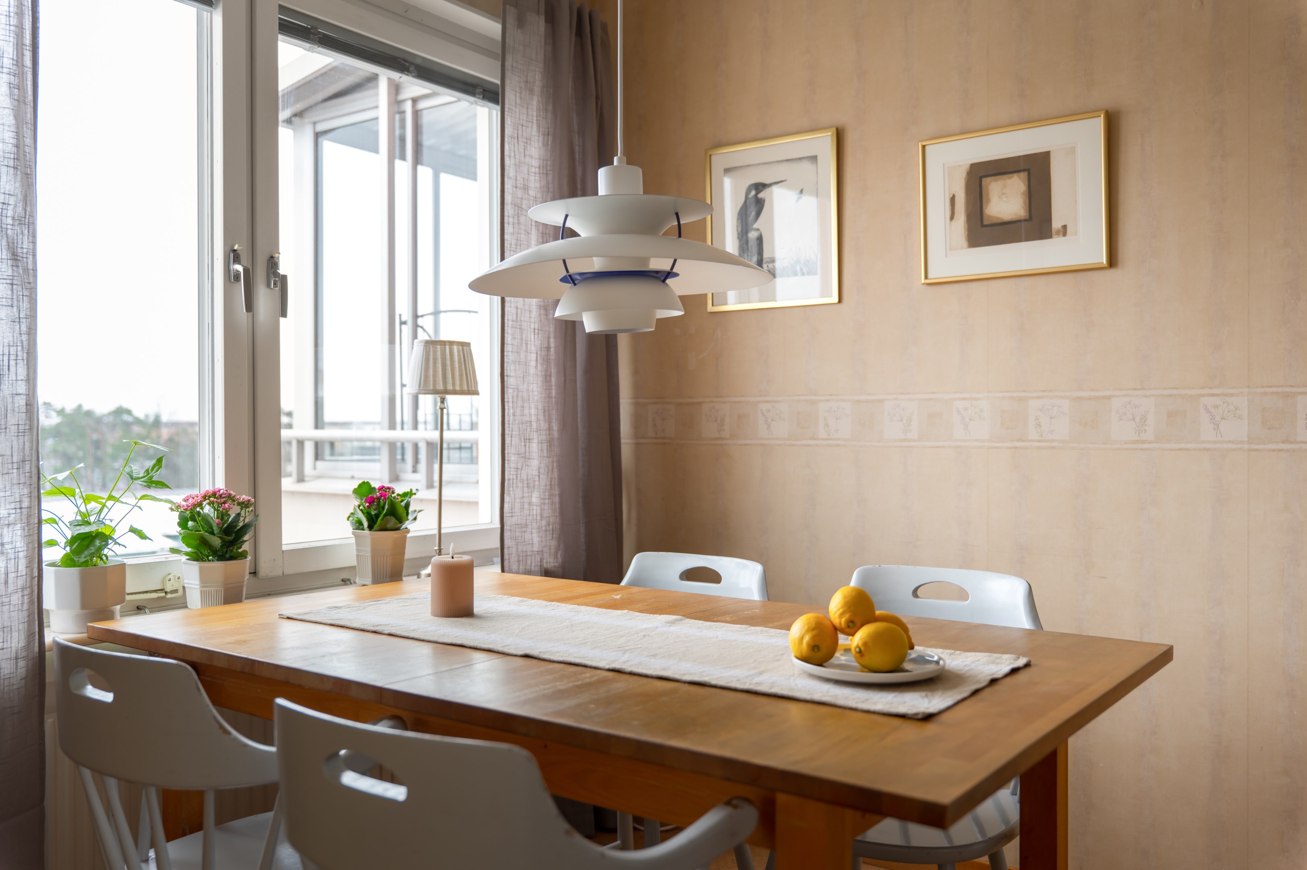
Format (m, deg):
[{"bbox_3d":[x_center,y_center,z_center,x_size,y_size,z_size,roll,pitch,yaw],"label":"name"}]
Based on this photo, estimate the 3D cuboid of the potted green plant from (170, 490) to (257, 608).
[{"bbox_3d":[-0.895,0.229,2.215,0.170,0.241,0.172,0,0,35],"label":"potted green plant"}]

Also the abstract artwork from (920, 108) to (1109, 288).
[{"bbox_3d":[0.811,-0.530,2.471,0.422,0.339,0.020,0,0,35],"label":"abstract artwork"}]

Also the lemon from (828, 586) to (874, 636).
[{"bbox_3d":[0.276,0.243,1.505,0.064,0.065,0.078,0,0,-3],"label":"lemon"}]

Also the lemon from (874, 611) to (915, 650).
[{"bbox_3d":[0.328,0.281,1.535,0.079,0.065,0.065,0,0,41],"label":"lemon"}]

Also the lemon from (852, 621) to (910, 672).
[{"bbox_3d":[0.298,0.277,1.433,0.080,0.066,0.066,0,0,-32],"label":"lemon"}]

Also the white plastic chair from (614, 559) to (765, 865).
[{"bbox_3d":[-0.034,0.667,2.296,0.530,0.788,0.530,0,0,37],"label":"white plastic chair"}]

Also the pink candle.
[{"bbox_3d":[-0.362,0.270,1.963,0.076,0.101,0.076,0,0,0],"label":"pink candle"}]

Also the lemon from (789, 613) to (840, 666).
[{"bbox_3d":[0.220,0.278,1.488,0.066,0.067,0.078,0,0,-3],"label":"lemon"}]

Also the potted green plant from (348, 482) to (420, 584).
[{"bbox_3d":[-0.638,0.231,2.577,0.163,0.237,0.165,0,0,35],"label":"potted green plant"}]

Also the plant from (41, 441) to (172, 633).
[{"bbox_3d":[-1.014,0.181,1.985,0.240,0.338,0.260,0,0,35],"label":"plant"}]

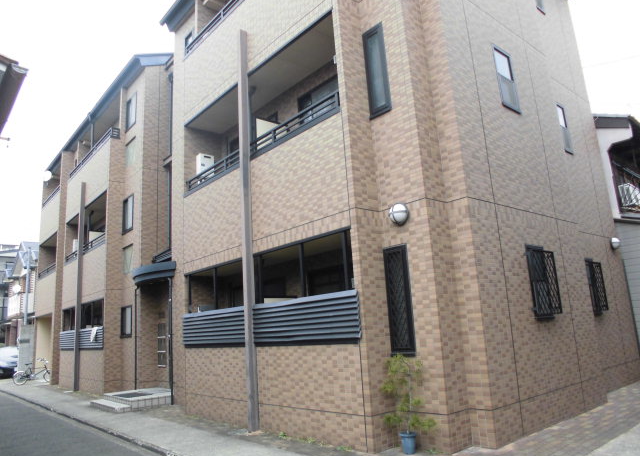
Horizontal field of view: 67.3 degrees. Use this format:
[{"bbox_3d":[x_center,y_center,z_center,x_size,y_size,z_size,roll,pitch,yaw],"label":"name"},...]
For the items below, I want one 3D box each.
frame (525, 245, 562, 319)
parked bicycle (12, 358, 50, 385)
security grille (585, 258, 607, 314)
[{"bbox_3d":[3.174,0.761,6.812,0.580,1.030,0.160,7,-16,-41],"label":"frame"},{"bbox_3d":[-12.204,6.154,20.662,1.650,1.060,0.550,3,-14,-30],"label":"parked bicycle"},{"bbox_3d":[4.660,0.991,8.079,0.390,0.950,0.150,7,-16,-41],"label":"security grille"}]

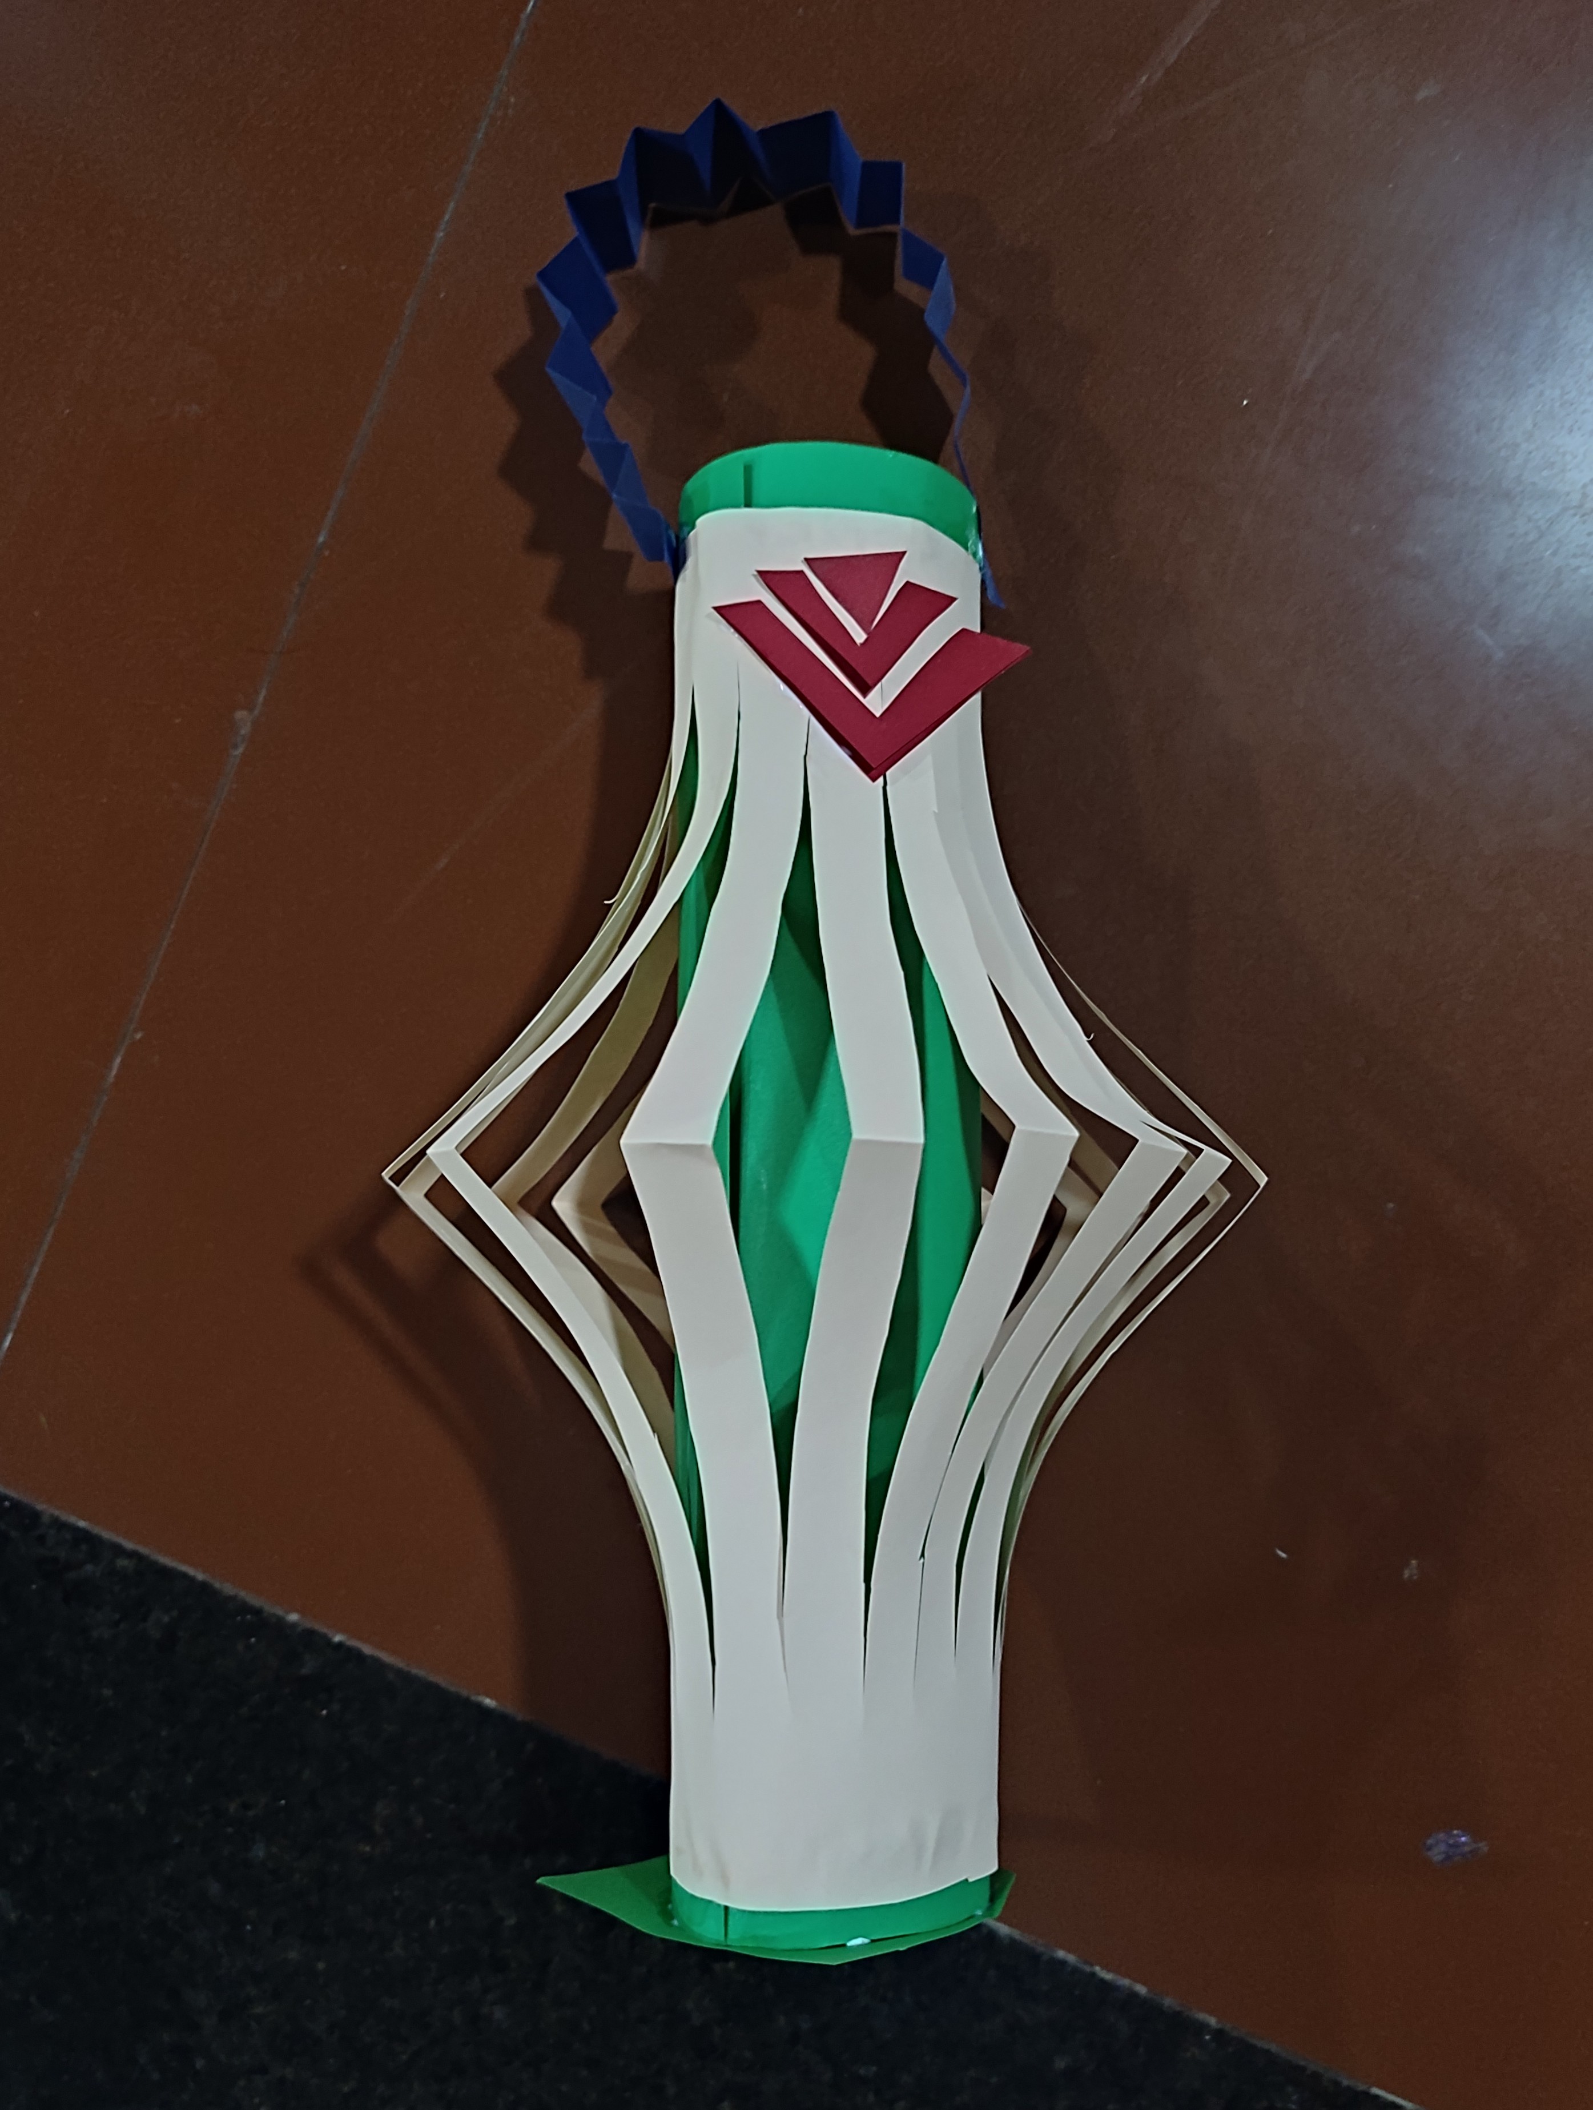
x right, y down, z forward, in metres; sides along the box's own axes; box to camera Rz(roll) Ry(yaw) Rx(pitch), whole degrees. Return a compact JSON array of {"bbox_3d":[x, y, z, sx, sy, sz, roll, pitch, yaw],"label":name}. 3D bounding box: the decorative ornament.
[{"bbox_3d":[0.006,-0.024,0.319,0.183,0.172,0.375,0,83,0],"label":"decorative ornament"}]

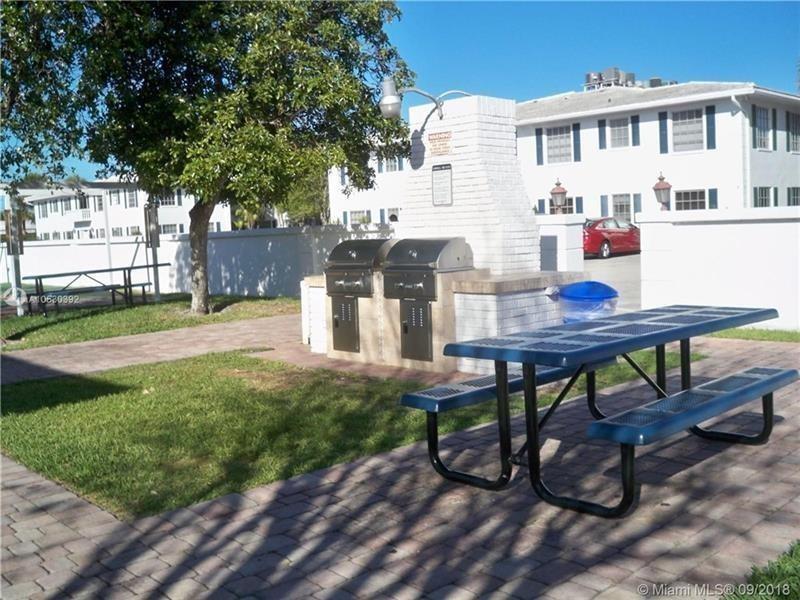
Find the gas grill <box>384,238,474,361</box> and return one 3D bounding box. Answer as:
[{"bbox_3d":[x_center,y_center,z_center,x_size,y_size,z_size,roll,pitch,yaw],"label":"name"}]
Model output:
[{"bbox_3d":[0.278,-0.017,8.147,0.750,1.200,0.620,2,6,44],"label":"gas grill"}]

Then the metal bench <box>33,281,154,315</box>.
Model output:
[{"bbox_3d":[-5.355,0.026,14.588,0.300,0.450,1.830,2,6,44],"label":"metal bench"}]

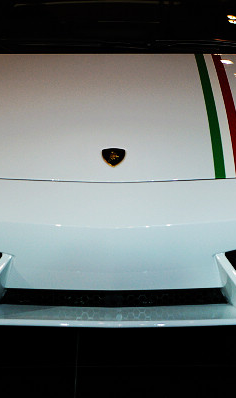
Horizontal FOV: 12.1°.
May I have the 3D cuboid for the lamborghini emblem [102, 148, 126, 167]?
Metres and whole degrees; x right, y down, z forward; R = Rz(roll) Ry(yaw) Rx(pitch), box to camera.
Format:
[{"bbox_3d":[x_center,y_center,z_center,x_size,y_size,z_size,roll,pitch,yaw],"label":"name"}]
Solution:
[{"bbox_3d":[-0.011,-0.108,2.920,0.061,0.008,0.069,0,46,0],"label":"lamborghini emblem"}]

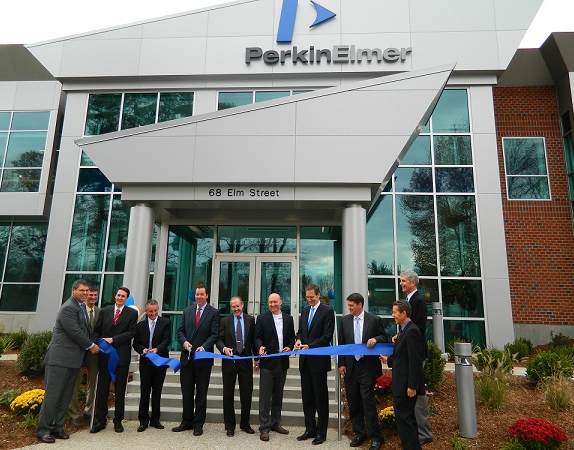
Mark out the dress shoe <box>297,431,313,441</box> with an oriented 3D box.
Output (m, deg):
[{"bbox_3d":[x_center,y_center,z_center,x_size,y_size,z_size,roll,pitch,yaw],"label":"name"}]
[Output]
[{"bbox_3d":[0.247,2.588,5.352,0.300,0.110,0.110,9,-14,-34],"label":"dress shoe"}]

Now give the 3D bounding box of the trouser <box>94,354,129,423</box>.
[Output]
[{"bbox_3d":[-2.244,2.079,5.646,0.420,0.920,0.310,1,-13,-1],"label":"trouser"}]

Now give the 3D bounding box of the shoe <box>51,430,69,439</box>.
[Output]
[{"bbox_3d":[-2.723,2.507,5.198,0.300,0.110,0.110,-9,-16,40],"label":"shoe"}]

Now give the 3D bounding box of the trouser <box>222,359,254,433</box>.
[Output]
[{"bbox_3d":[-0.658,2.198,5.709,0.416,0.945,0.300,2,-12,-6],"label":"trouser"}]

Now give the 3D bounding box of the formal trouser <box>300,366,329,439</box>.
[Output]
[{"bbox_3d":[0.335,2.091,5.394,0.370,0.940,0.320,-5,-14,25],"label":"formal trouser"}]

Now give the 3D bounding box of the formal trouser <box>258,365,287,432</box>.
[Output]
[{"bbox_3d":[-0.180,2.086,5.477,0.400,0.960,0.320,2,-12,-5],"label":"formal trouser"}]

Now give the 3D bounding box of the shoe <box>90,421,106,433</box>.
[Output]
[{"bbox_3d":[-2.317,2.509,5.428,0.110,0.105,0.300,-2,-12,14],"label":"shoe"}]

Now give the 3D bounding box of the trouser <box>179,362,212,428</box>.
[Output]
[{"bbox_3d":[-1.205,2.168,5.725,0.396,0.980,0.300,1,-12,2],"label":"trouser"}]

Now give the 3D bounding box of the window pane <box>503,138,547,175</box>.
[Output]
[{"bbox_3d":[7.899,-2.256,14.348,1.301,1.278,0.050,0,-12,3],"label":"window pane"}]

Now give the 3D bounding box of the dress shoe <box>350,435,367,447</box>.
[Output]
[{"bbox_3d":[0.820,2.496,5.062,0.110,0.105,0.300,-7,-15,34],"label":"dress shoe"}]

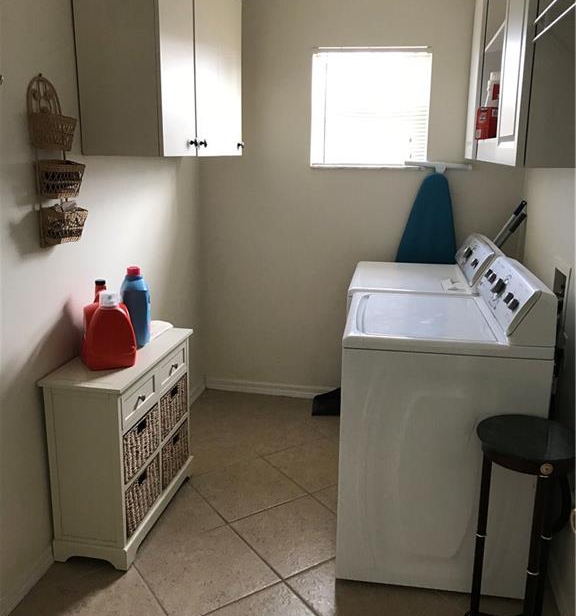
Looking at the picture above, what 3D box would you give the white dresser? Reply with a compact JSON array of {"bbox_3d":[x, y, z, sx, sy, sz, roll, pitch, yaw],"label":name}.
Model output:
[{"bbox_3d":[-0.646,0.523,2.534,0.307,0.697,0.723,3,14,10],"label":"white dresser"}]

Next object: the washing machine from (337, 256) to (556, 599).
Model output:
[{"bbox_3d":[0.558,0.380,2.364,0.648,1.082,0.684,3,14,10],"label":"washing machine"}]

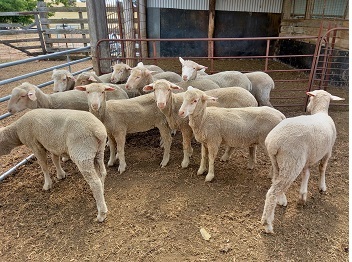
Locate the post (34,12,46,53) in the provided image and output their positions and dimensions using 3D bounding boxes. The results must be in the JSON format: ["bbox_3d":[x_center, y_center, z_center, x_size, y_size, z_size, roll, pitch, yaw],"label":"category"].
[{"bbox_3d":[-5.190,-3.786,9.776,0.170,1.640,0.120,-1,24,0],"label":"post"}]

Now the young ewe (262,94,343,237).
[{"bbox_3d":[0.860,0.169,1.791,0.820,0.840,0.320,-21,31,-38],"label":"young ewe"}]

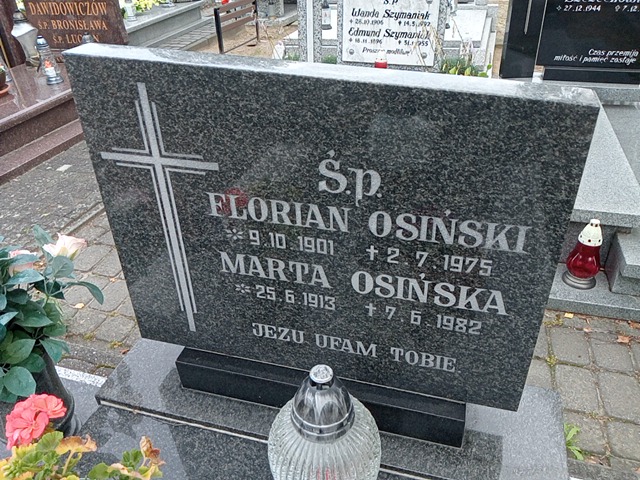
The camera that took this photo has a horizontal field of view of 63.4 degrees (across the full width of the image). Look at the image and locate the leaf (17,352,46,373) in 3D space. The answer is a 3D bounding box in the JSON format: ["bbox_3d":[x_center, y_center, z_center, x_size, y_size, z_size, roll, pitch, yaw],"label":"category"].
[{"bbox_3d":[-0.501,0.213,0.900,0.048,0.015,0.036,28,55,-2],"label":"leaf"}]

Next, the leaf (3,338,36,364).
[{"bbox_3d":[-0.503,0.187,0.870,0.037,0.014,0.057,44,55,11],"label":"leaf"}]

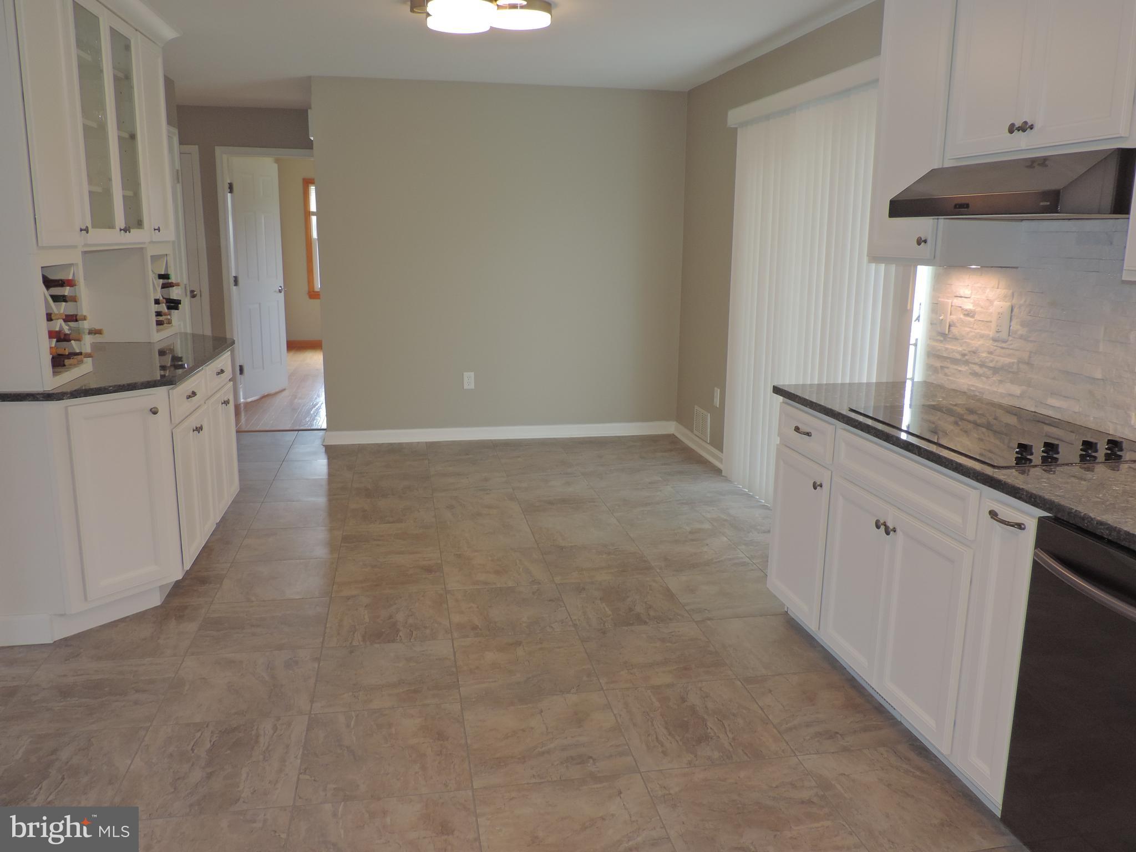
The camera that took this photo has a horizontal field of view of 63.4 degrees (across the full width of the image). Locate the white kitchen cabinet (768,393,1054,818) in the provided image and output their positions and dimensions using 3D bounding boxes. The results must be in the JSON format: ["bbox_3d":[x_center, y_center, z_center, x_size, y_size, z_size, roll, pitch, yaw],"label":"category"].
[{"bbox_3d":[1.212,0.453,2.885,0.615,0.875,1.465,-2,12,-10],"label":"white kitchen cabinet"}]

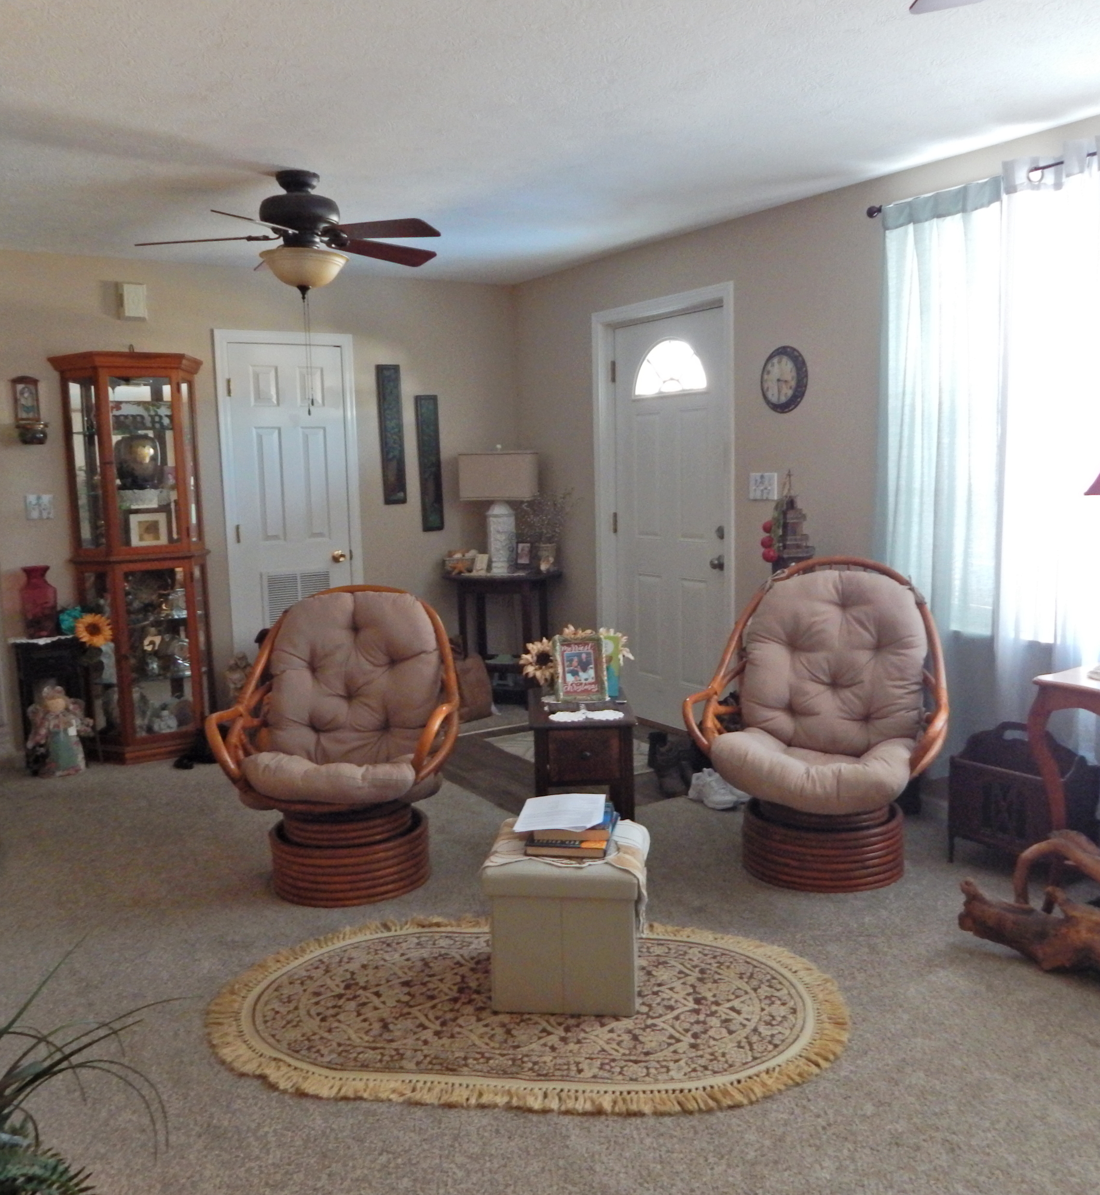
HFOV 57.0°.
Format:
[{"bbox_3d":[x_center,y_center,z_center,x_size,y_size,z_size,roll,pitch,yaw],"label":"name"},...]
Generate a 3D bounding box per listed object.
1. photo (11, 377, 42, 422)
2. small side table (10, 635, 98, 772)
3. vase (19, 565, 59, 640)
[{"bbox_3d":[-2.415,-0.917,4.676,0.110,0.205,0.035,-7,9,-34],"label":"photo"},{"bbox_3d":[-2.349,0.493,4.840,0.340,0.630,0.280,-7,10,-32],"label":"small side table"},{"bbox_3d":[-2.395,0.020,4.747,0.190,0.350,0.190,-7,10,-32],"label":"vase"}]

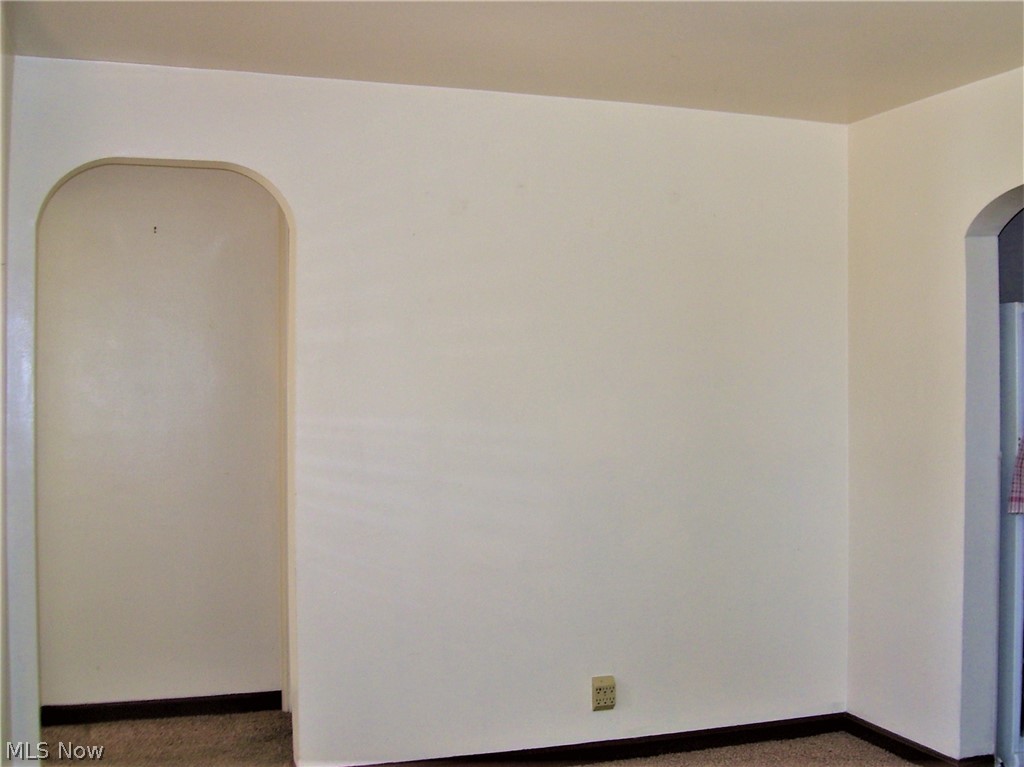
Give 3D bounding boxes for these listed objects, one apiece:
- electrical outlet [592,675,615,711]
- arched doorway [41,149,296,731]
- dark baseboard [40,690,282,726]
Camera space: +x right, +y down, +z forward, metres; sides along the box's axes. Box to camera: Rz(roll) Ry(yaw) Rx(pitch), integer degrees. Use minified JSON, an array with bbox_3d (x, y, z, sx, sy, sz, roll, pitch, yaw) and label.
[{"bbox_3d":[0.333,1.119,3.844,0.075,0.119,0.032,0,1,-19],"label":"electrical outlet"},{"bbox_3d":[-1.095,0.341,3.426,0.775,2.094,0.140,0,1,-19],"label":"arched doorway"},{"bbox_3d":[-1.423,1.331,4.354,0.940,0.086,0.020,0,1,-19],"label":"dark baseboard"}]

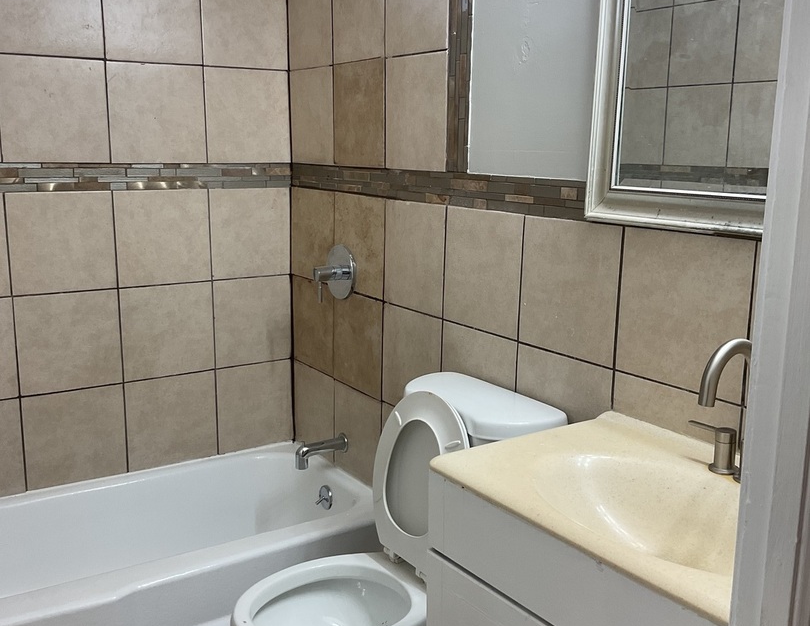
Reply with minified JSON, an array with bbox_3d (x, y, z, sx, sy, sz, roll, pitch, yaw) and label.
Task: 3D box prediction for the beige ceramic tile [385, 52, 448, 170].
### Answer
[{"bbox_3d":[0.033,-0.539,2.438,0.012,0.300,0.300,-7,13,-32],"label":"beige ceramic tile"}]

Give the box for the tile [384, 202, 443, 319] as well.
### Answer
[{"bbox_3d":[0.028,-0.156,2.504,0.010,0.298,0.302,-7,13,-32],"label":"tile"}]

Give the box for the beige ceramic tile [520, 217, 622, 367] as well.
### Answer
[{"bbox_3d":[0.363,-0.054,1.996,0.010,0.298,0.306,-7,13,-32],"label":"beige ceramic tile"}]

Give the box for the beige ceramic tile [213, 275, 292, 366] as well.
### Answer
[{"bbox_3d":[-0.526,0.028,3.129,0.294,0.302,0.012,-7,13,-32],"label":"beige ceramic tile"}]

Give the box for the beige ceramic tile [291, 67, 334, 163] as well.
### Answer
[{"bbox_3d":[-0.302,-0.639,2.934,0.010,0.301,0.307,-7,13,-32],"label":"beige ceramic tile"}]

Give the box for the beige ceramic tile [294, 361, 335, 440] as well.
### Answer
[{"bbox_3d":[-0.310,0.338,3.126,0.010,0.299,0.307,-7,13,-32],"label":"beige ceramic tile"}]

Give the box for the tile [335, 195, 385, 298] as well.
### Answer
[{"bbox_3d":[-0.137,-0.206,2.747,0.010,0.298,0.301,-7,13,-32],"label":"tile"}]

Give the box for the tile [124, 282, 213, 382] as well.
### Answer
[{"bbox_3d":[-0.781,0.059,2.975,0.305,0.303,0.010,-7,13,-32],"label":"tile"}]

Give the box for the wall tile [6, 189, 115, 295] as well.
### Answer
[{"bbox_3d":[-1.033,-0.210,2.733,0.306,0.298,0.010,-7,13,-32],"label":"wall tile"}]

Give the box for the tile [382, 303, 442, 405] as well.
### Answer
[{"bbox_3d":[0.025,0.142,2.555,0.010,0.300,0.299,-7,13,-32],"label":"tile"}]

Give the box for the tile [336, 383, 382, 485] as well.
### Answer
[{"bbox_3d":[-0.143,0.389,2.872,0.010,0.299,0.303,-7,13,-32],"label":"tile"}]

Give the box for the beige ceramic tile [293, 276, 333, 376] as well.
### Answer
[{"bbox_3d":[-0.308,0.040,3.067,0.010,0.303,0.307,-7,13,-32],"label":"beige ceramic tile"}]

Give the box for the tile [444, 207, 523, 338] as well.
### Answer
[{"bbox_3d":[0.196,-0.106,2.268,0.010,0.300,0.310,-7,13,-32],"label":"tile"}]

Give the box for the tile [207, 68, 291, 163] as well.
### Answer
[{"bbox_3d":[-0.516,-0.649,2.976,0.292,0.297,0.010,-7,13,-32],"label":"tile"}]

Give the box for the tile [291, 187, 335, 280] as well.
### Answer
[{"bbox_3d":[-0.305,-0.259,3.020,0.012,0.298,0.308,-7,13,-32],"label":"tile"}]

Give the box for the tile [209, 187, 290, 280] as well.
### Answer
[{"bbox_3d":[-0.519,-0.269,3.050,0.292,0.298,0.010,-7,13,-32],"label":"tile"}]

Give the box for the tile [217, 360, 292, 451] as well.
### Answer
[{"bbox_3d":[-0.528,0.328,3.188,0.294,0.302,0.012,-7,13,-32],"label":"tile"}]

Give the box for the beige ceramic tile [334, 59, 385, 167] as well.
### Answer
[{"bbox_3d":[-0.134,-0.590,2.690,0.012,0.300,0.304,-7,13,-32],"label":"beige ceramic tile"}]

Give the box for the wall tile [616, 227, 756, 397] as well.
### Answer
[{"bbox_3d":[0.535,-0.003,1.754,0.010,0.300,0.314,-7,13,-32],"label":"wall tile"}]

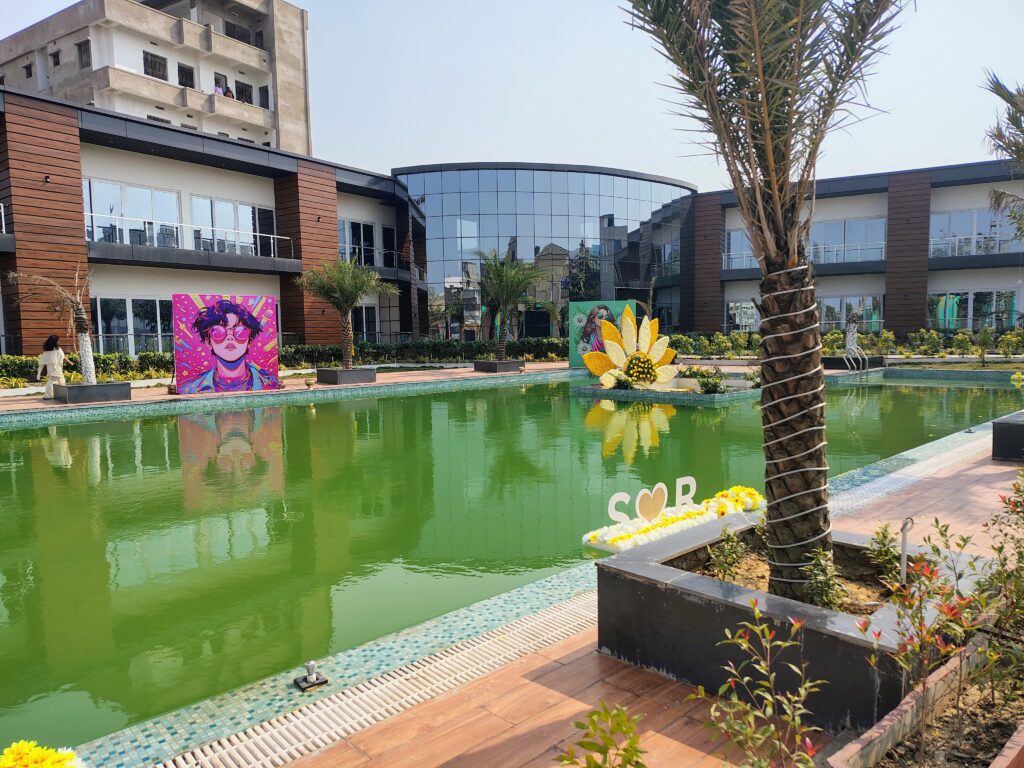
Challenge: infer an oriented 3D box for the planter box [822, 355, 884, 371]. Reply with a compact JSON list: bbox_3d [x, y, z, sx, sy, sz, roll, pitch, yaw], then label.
[{"bbox_3d":[11.076,-0.650,23.046,1.273,0.404,1.273,-5,6,-43],"label":"planter box"}]

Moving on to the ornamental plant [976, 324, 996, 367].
[{"bbox_3d":[15.701,-1.263,23.534,0.620,1.400,0.620,2,5,34],"label":"ornamental plant"}]

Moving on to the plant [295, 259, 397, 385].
[{"bbox_3d":[-5.016,-1.869,21.343,2.700,3.620,2.700,-5,6,-43],"label":"plant"}]

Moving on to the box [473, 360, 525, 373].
[{"bbox_3d":[-0.437,-0.635,25.372,1.273,0.404,1.273,-5,6,-43],"label":"box"}]

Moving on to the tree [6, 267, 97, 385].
[{"bbox_3d":[-10.258,-1.243,15.831,1.900,2.680,1.400,-5,6,-43],"label":"tree"}]

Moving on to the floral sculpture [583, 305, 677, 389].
[{"bbox_3d":[3.401,-1.160,19.522,2.900,2.200,1.200,-4,5,-37],"label":"floral sculpture"}]

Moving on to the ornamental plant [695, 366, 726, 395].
[{"bbox_3d":[4.534,-0.118,16.212,0.660,0.580,0.660,-5,6,-43],"label":"ornamental plant"}]

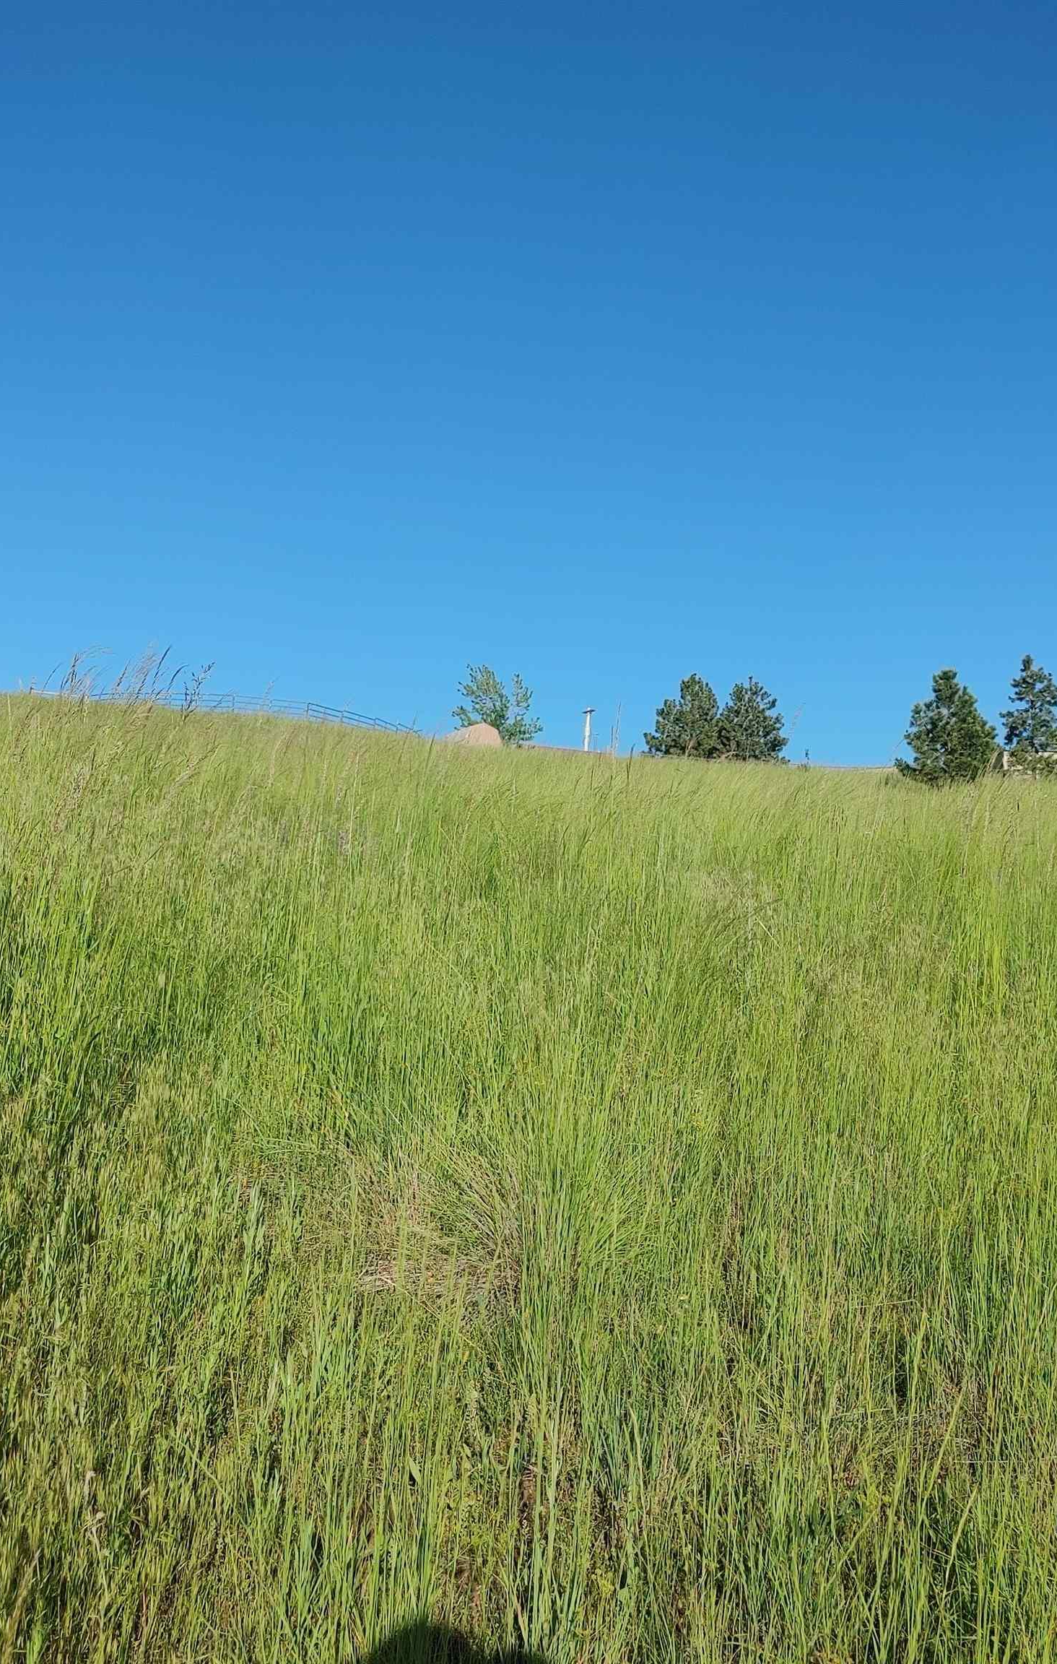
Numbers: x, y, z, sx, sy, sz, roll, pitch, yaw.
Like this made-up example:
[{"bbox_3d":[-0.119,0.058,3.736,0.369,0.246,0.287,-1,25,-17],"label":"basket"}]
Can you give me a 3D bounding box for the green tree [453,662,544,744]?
[{"bbox_3d":[-1.655,-6.396,86.000,4.700,4.900,4.400,0,-1,0],"label":"green tree"}]

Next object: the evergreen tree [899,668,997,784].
[{"bbox_3d":[17.620,-4.405,70.000,4.150,5.000,4.100,0,-1,0],"label":"evergreen tree"}]

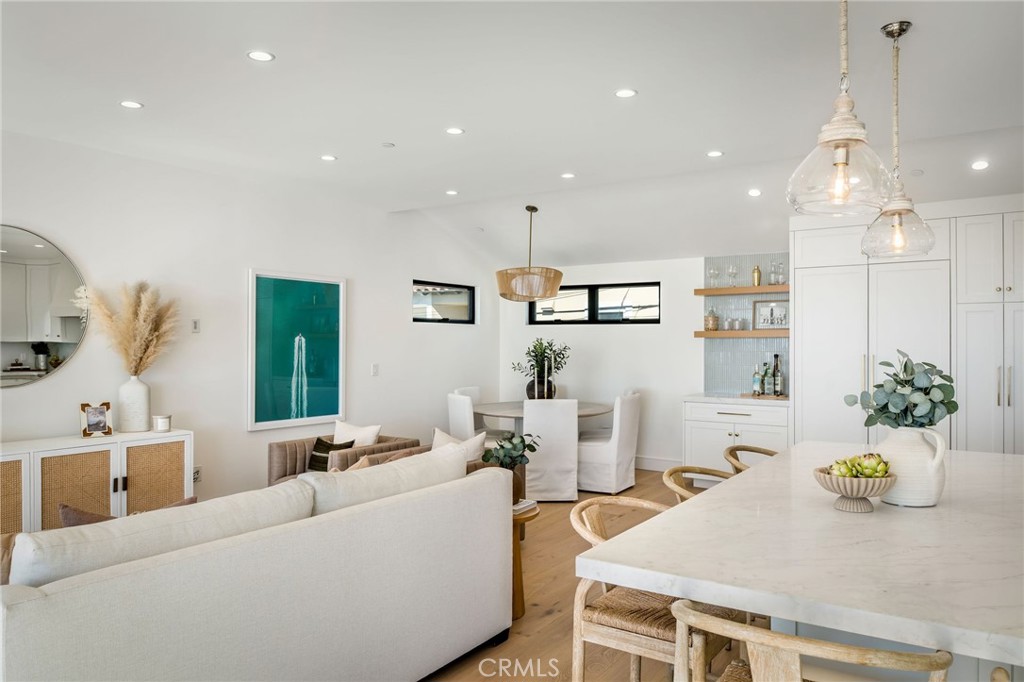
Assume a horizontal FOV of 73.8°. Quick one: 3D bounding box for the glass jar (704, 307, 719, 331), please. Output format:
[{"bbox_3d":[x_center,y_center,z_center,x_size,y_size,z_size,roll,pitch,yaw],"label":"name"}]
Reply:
[{"bbox_3d":[2.134,-0.233,7.293,0.140,0.262,0.140,0,-1,0],"label":"glass jar"}]

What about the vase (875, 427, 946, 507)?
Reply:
[{"bbox_3d":[1.323,0.411,2.253,0.205,0.250,0.225,1,-1,-30],"label":"vase"}]

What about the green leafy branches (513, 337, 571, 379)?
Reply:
[{"bbox_3d":[0.308,0.178,7.380,0.560,0.420,0.620,0,-1,34],"label":"green leafy branches"}]

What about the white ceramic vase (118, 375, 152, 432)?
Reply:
[{"bbox_3d":[-2.747,0.454,4.969,0.195,0.405,0.195,0,-1,34],"label":"white ceramic vase"}]

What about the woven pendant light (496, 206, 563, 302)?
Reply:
[{"bbox_3d":[0.189,-0.870,6.847,0.660,0.920,0.660,0,0,0],"label":"woven pendant light"}]

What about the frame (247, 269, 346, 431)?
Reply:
[{"bbox_3d":[-1.960,0.086,6.385,0.050,1.410,1.120,0,-1,34],"label":"frame"}]

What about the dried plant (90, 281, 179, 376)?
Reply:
[{"bbox_3d":[-2.693,-0.082,4.868,0.440,0.680,0.590,0,-1,34],"label":"dried plant"}]

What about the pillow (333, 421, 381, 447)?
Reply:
[{"bbox_3d":[-1.294,0.859,5.561,0.520,0.450,0.160,0,-18,34],"label":"pillow"}]

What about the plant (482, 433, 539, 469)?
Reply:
[{"bbox_3d":[-0.003,0.583,3.600,0.300,0.210,0.270,0,-1,0],"label":"plant"}]

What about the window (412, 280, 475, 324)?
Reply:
[{"bbox_3d":[-0.824,-0.455,8.280,0.100,0.500,1.240,0,-1,34],"label":"window"}]

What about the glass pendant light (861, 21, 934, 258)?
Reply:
[{"bbox_3d":[1.643,-0.851,2.907,0.275,0.980,0.275,0,0,34],"label":"glass pendant light"}]

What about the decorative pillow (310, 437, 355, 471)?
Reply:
[{"bbox_3d":[-1.392,0.887,5.270,0.425,0.295,0.125,0,-25,34],"label":"decorative pillow"}]

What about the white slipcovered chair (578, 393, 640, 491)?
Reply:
[{"bbox_3d":[0.937,1.022,7.028,0.620,0.960,0.500,0,-1,34],"label":"white slipcovered chair"}]

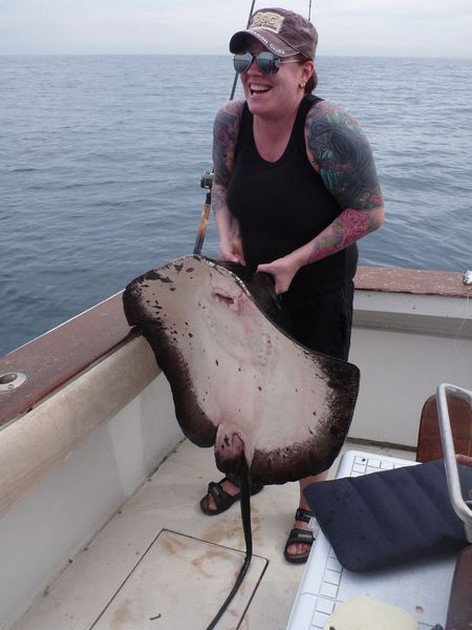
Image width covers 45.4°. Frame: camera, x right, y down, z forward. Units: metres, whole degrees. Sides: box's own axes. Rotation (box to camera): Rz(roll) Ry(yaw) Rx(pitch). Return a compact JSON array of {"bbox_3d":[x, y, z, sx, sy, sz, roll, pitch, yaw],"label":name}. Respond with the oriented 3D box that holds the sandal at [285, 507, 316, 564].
[{"bbox_3d":[0.240,0.727,1.968,0.100,0.100,0.260,6,25,12],"label":"sandal"}]

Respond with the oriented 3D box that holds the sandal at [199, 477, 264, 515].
[{"bbox_3d":[-0.008,0.654,2.126,0.260,0.100,0.100,-13,28,-27],"label":"sandal"}]

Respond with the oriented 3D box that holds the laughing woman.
[{"bbox_3d":[0.135,-0.002,1.709,0.520,1.640,0.440,15,28,29],"label":"laughing woman"}]

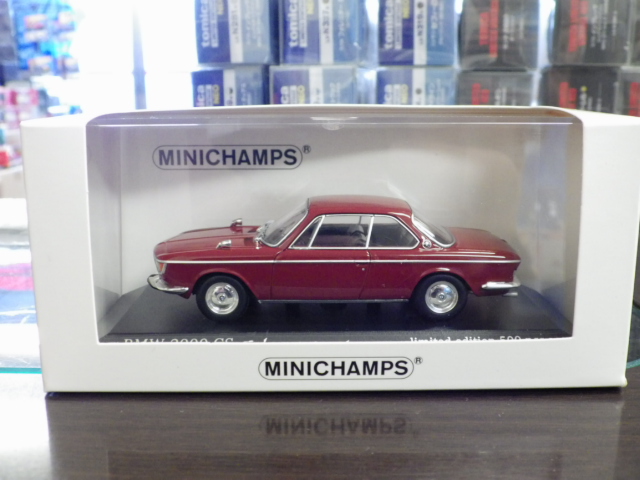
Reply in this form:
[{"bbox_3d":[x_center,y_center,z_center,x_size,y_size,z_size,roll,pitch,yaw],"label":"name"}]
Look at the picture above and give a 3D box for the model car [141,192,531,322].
[{"bbox_3d":[0.003,0.004,0.220,0.105,0.032,0.039,-1,11,0],"label":"model car"}]

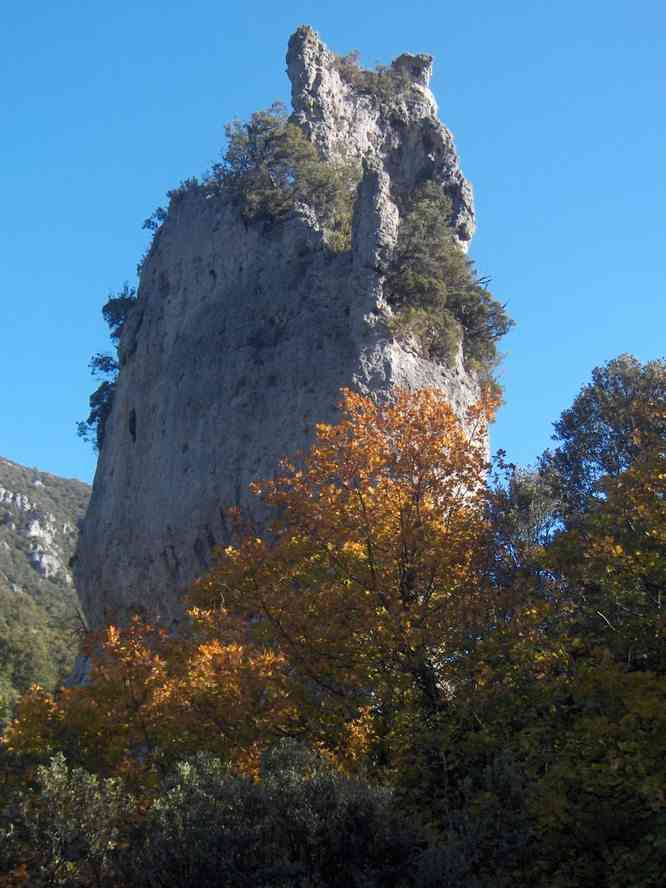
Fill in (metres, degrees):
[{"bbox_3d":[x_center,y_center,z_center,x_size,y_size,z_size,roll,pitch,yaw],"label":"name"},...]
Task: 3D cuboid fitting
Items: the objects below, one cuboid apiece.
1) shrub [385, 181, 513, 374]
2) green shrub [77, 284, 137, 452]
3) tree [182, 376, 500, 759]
[{"bbox_3d":[4.383,-6.403,55.000,4.558,6.837,4.000,0,-12,0],"label":"shrub"},{"bbox_3d":[-8.949,-2.959,56.000,1.766,6.444,2.600,0,-12,0],"label":"green shrub"},{"bbox_3d":[0.194,2.819,27.000,5.445,6.957,5.200,0,-12,0],"label":"tree"}]

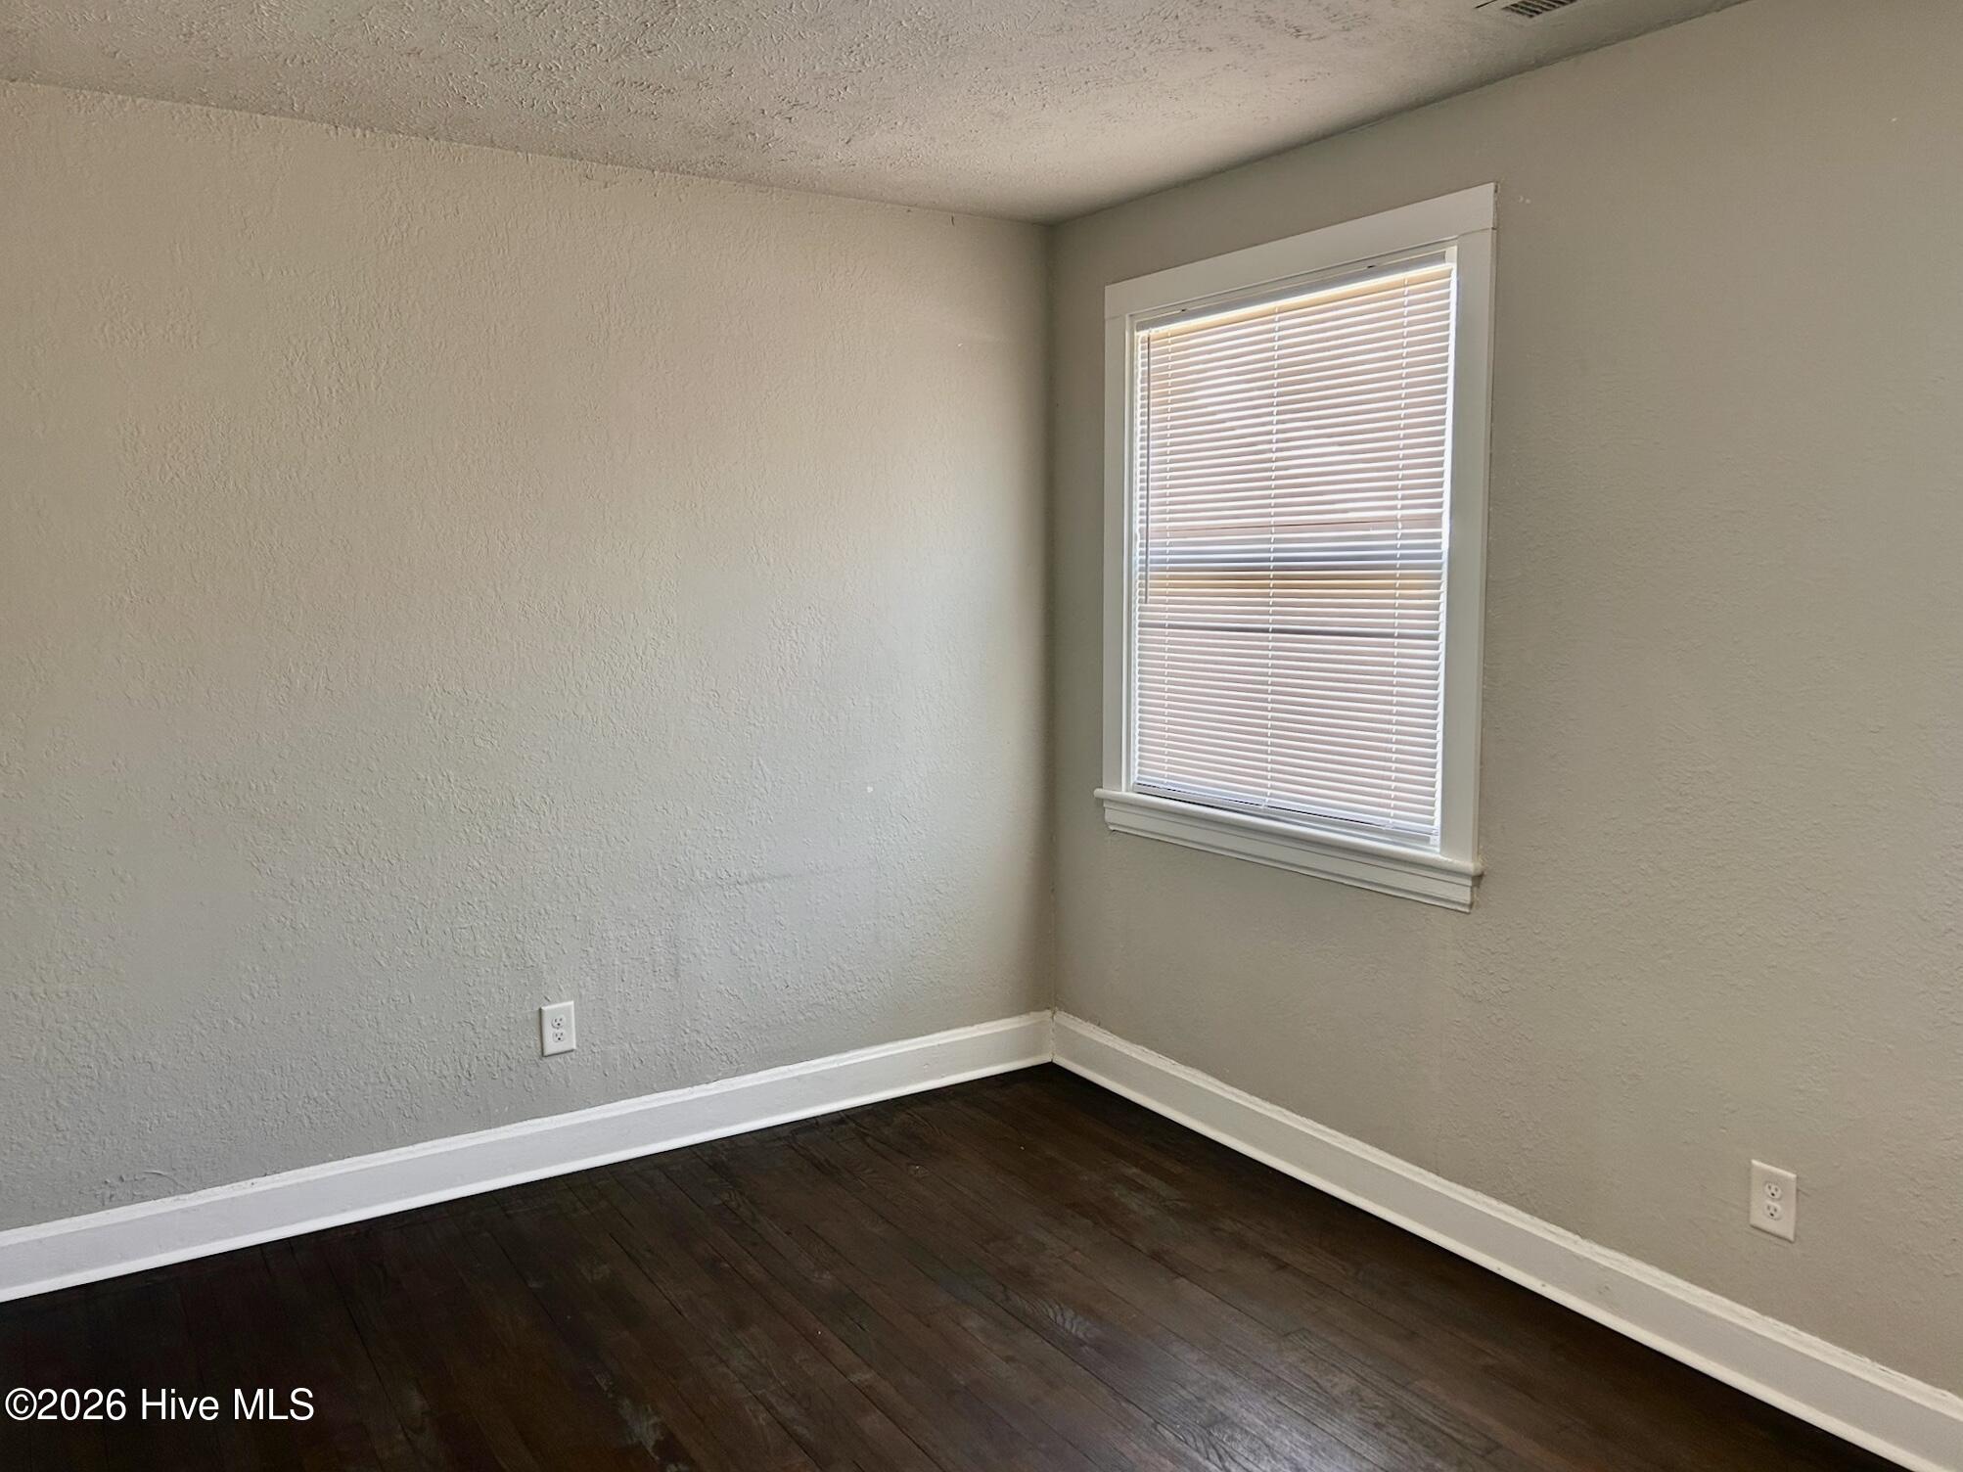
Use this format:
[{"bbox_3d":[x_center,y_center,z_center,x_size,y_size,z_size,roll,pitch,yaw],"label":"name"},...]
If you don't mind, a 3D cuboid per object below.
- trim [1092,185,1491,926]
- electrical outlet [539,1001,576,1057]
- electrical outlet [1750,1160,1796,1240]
[{"bbox_3d":[0.729,-0.424,3.587,0.120,1.508,1.300,-5,8,-32],"label":"trim"},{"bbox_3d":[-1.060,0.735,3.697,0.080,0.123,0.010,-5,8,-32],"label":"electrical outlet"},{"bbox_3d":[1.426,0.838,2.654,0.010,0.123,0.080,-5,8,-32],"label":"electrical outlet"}]

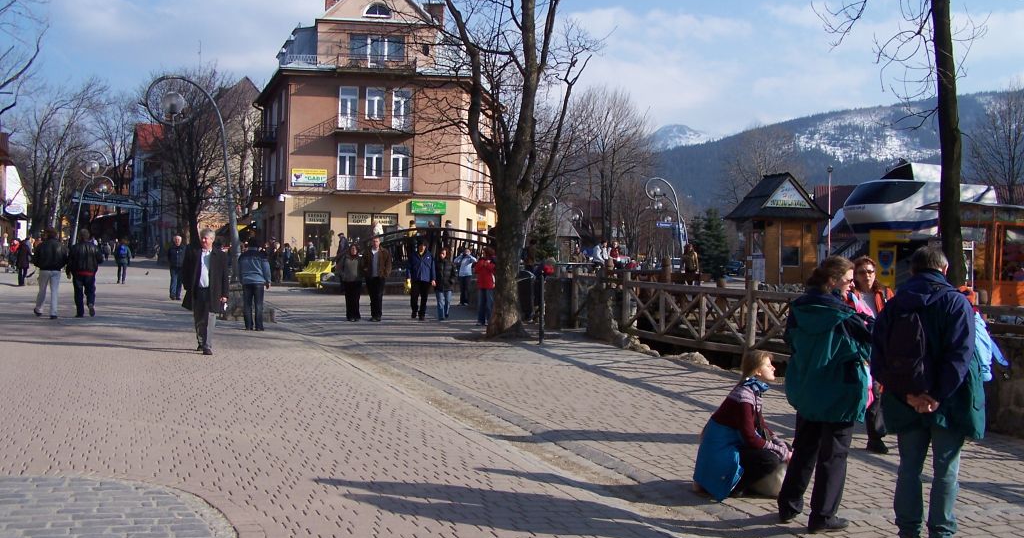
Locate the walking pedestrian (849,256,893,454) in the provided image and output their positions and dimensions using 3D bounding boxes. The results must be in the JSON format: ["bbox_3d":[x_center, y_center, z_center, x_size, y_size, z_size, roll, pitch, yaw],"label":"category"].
[{"bbox_3d":[3.050,0.726,9.550,0.520,1.680,0.380,1,0,2],"label":"walking pedestrian"}]

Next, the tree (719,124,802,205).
[{"bbox_3d":[19.976,-5.564,90.000,7.000,12.170,7.000,1,1,0],"label":"tree"}]

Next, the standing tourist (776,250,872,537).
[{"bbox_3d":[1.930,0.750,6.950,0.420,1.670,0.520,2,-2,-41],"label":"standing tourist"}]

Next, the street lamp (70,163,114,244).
[{"bbox_3d":[-22.365,-2.962,60.000,2.300,4.400,0.500,1,0,-21],"label":"street lamp"}]

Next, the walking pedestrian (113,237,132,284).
[{"bbox_3d":[-14.720,-0.290,42.500,0.600,1.740,0.500,2,-1,-19],"label":"walking pedestrian"}]

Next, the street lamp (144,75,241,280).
[{"bbox_3d":[-6.800,-1.954,24.000,2.150,4.500,0.500,1,0,-22],"label":"street lamp"}]

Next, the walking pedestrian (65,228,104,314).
[{"bbox_3d":[-8.560,0.090,22.500,0.640,1.760,0.500,2,-1,-18],"label":"walking pedestrian"}]

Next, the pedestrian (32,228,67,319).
[{"bbox_3d":[-9.052,0.083,22.000,0.640,1.771,0.500,1,1,-5],"label":"pedestrian"}]

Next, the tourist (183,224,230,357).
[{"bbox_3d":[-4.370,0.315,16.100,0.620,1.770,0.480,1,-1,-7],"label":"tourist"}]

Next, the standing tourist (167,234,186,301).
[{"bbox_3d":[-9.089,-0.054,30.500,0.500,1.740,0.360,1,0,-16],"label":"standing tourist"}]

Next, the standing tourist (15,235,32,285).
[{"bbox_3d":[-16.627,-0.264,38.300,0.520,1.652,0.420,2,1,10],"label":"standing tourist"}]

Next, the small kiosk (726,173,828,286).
[{"bbox_3d":[9.950,-1.450,42.000,3.100,4.200,2.900,2,-1,-12],"label":"small kiosk"}]

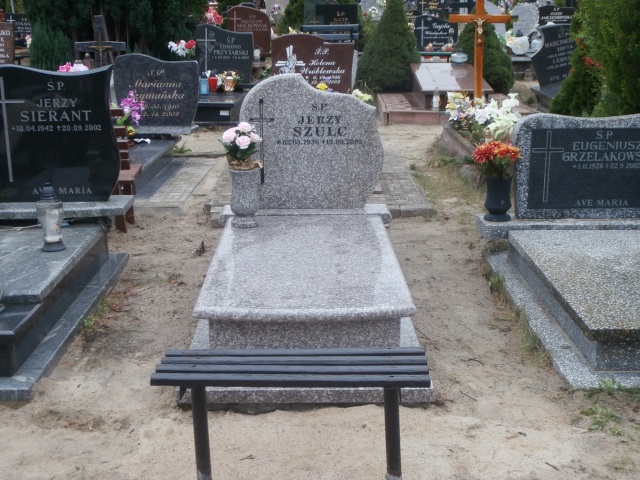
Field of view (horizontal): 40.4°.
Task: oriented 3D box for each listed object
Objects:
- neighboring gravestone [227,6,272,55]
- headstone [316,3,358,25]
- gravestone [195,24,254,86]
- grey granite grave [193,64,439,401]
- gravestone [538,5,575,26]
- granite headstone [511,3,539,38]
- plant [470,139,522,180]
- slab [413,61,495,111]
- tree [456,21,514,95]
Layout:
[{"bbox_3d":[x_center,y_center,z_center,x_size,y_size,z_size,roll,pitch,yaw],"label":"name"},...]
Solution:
[{"bbox_3d":[-1.208,-3.625,15.000,0.780,0.820,0.120,0,16,-1],"label":"neighboring gravestone"},{"bbox_3d":[0.252,-3.692,15.100,0.880,0.850,0.130,0,16,-1],"label":"headstone"},{"bbox_3d":[-1.275,-2.498,11.700,0.780,0.800,0.120,0,16,-1],"label":"gravestone"},{"bbox_3d":[-0.068,-0.147,4.150,1.000,1.100,1.900,0,16,-1],"label":"grey granite grave"},{"bbox_3d":[5.025,-4.563,18.400,0.790,0.800,0.130,0,16,-1],"label":"gravestone"},{"bbox_3d":[3.846,-4.036,16.200,0.540,0.780,0.140,0,16,-1],"label":"granite headstone"},{"bbox_3d":[0.976,-0.449,4.820,0.270,0.210,0.240,0,16,-1],"label":"plant"},{"bbox_3d":[1.669,-1.978,11.200,0.880,0.480,1.400,0,16,-1],"label":"slab"},{"bbox_3d":[2.400,-2.690,12.600,0.840,1.220,0.840,0,16,-1],"label":"tree"}]

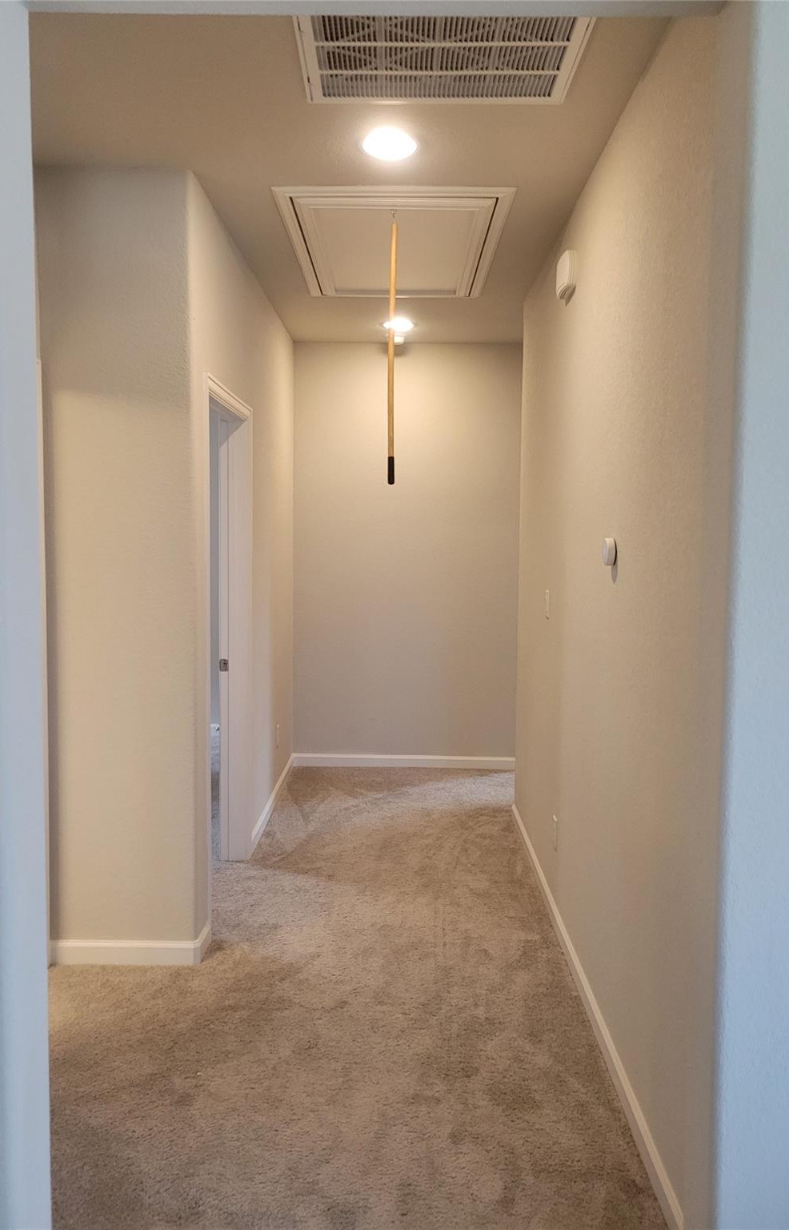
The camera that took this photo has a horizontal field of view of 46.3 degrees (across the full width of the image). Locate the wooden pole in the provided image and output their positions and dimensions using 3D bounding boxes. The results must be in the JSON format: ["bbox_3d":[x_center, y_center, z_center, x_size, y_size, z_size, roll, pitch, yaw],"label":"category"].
[{"bbox_3d":[-0.006,-1.001,3.536,0.026,1.000,0.026,1,5,0],"label":"wooden pole"}]

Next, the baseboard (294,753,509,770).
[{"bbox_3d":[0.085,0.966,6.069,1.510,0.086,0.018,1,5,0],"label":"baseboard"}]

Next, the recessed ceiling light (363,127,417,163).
[{"bbox_3d":[-0.015,-1.462,2.904,0.187,0.030,0.187,1,5,0],"label":"recessed ceiling light"}]

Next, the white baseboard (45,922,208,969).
[{"bbox_3d":[-0.948,1.184,3.340,0.525,0.087,0.175,1,5,0],"label":"white baseboard"}]

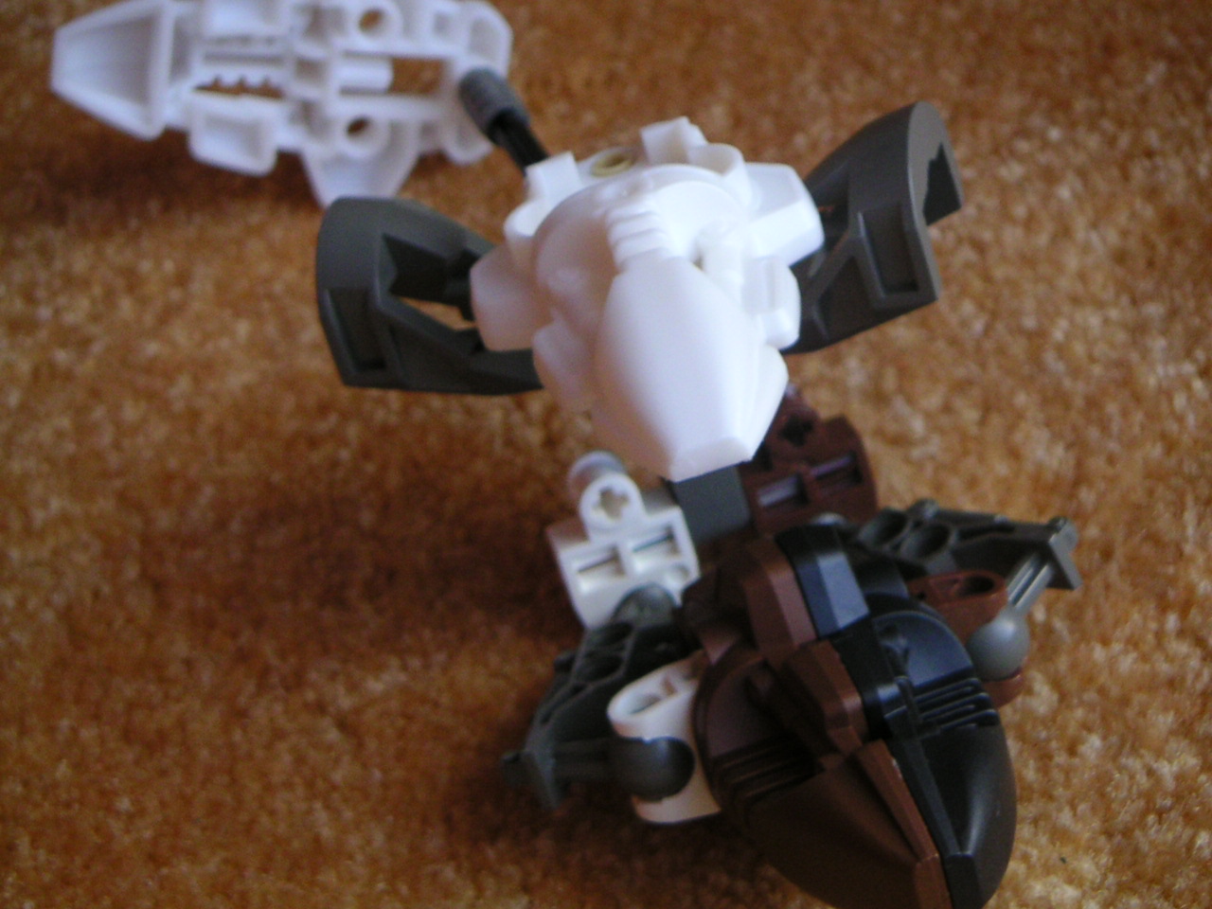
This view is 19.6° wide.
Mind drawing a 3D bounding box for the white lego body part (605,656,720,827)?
[{"bbox_3d":[0.017,0.045,0.556,0.029,0.018,0.015,-25,21,-19],"label":"white lego body part"}]

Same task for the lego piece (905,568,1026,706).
[{"bbox_3d":[0.051,0.032,0.560,0.029,0.018,0.015,-12,20,14],"label":"lego piece"}]

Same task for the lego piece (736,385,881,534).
[{"bbox_3d":[0.030,0.005,0.521,0.018,0.029,0.015,-19,12,-3],"label":"lego piece"}]

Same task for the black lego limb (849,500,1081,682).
[{"bbox_3d":[0.047,0.023,0.538,0.050,0.032,0.014,0,39,-33],"label":"black lego limb"}]

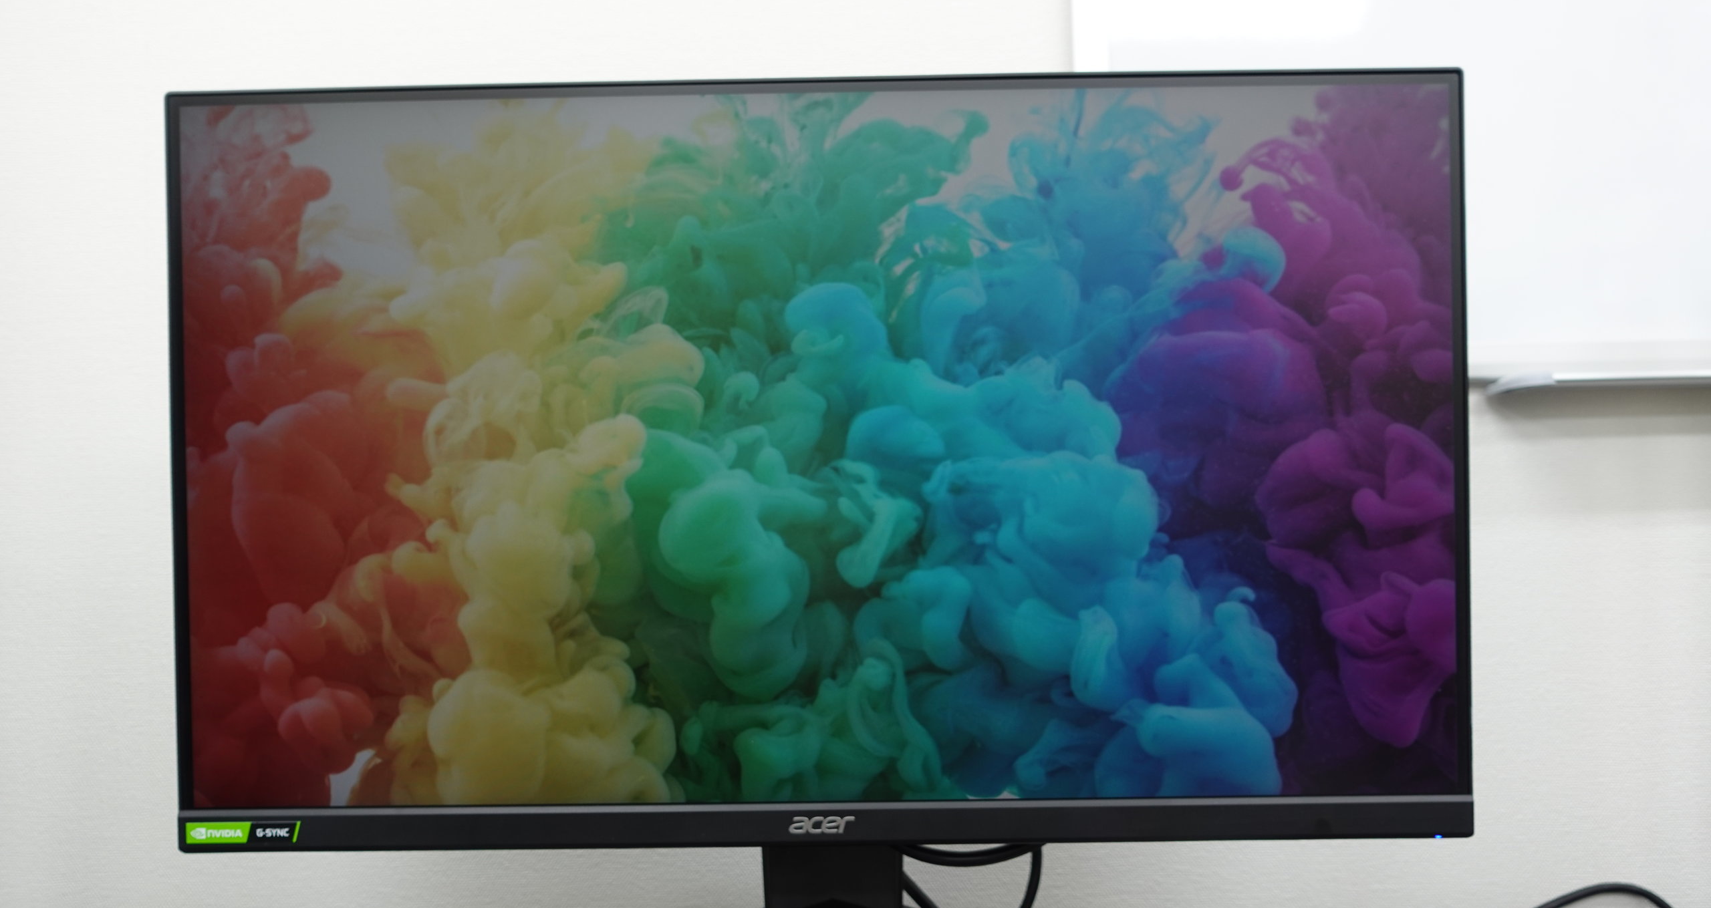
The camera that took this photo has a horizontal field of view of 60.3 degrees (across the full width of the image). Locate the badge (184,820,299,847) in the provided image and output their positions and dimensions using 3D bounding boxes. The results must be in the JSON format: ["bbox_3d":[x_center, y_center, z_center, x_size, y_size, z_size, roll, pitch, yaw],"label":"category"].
[{"bbox_3d":[-0.288,0.178,0.693,0.054,0.010,0.002,-1,0,1],"label":"badge"}]

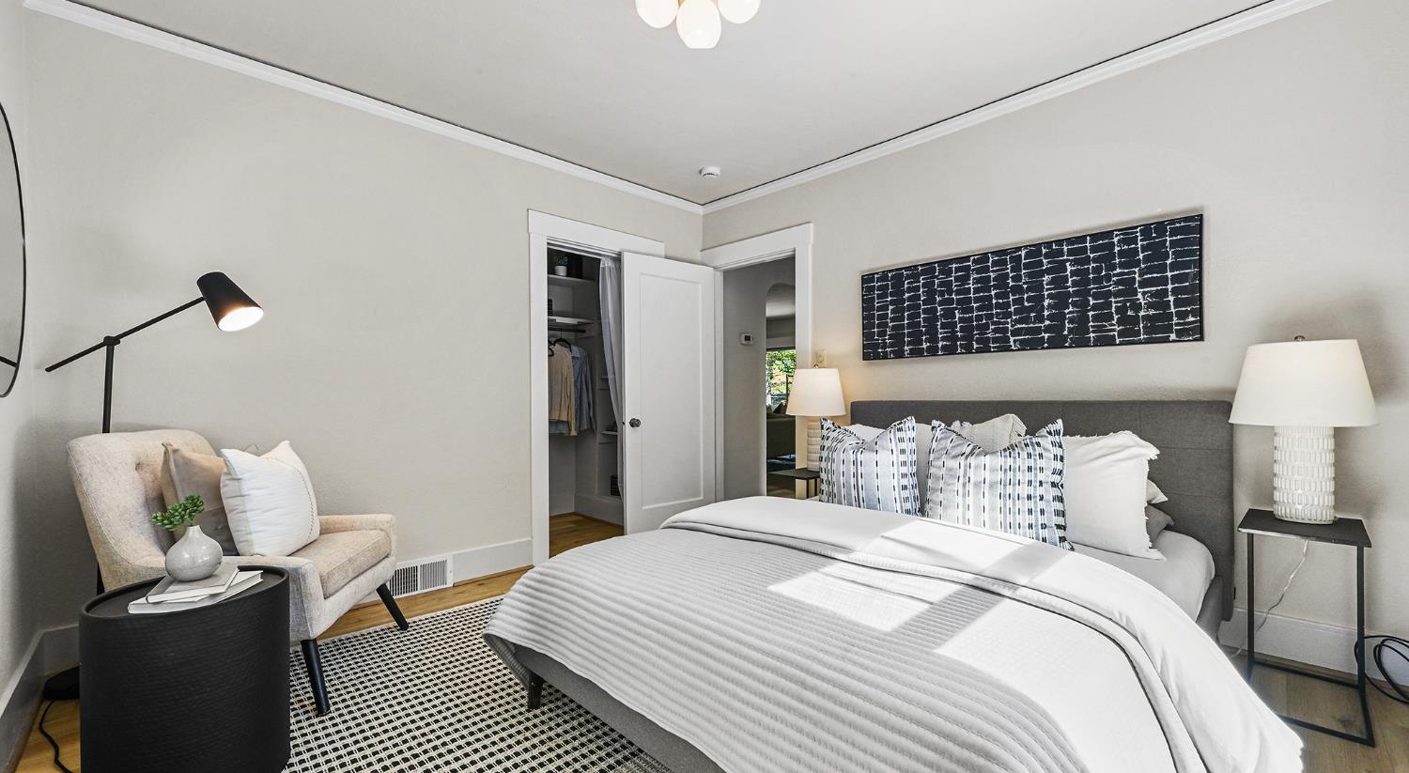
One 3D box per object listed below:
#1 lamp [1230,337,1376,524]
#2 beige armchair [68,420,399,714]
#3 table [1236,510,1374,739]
[{"bbox_3d":[2.098,0.149,1.933,0.350,0.645,0.350,-1,0,-44],"label":"lamp"},{"bbox_3d":[-1.677,0.626,2.088,0.785,0.930,0.690,-1,0,-8],"label":"beige armchair"},{"bbox_3d":[2.029,0.767,1.866,0.445,0.590,0.285,-1,0,-44],"label":"table"}]

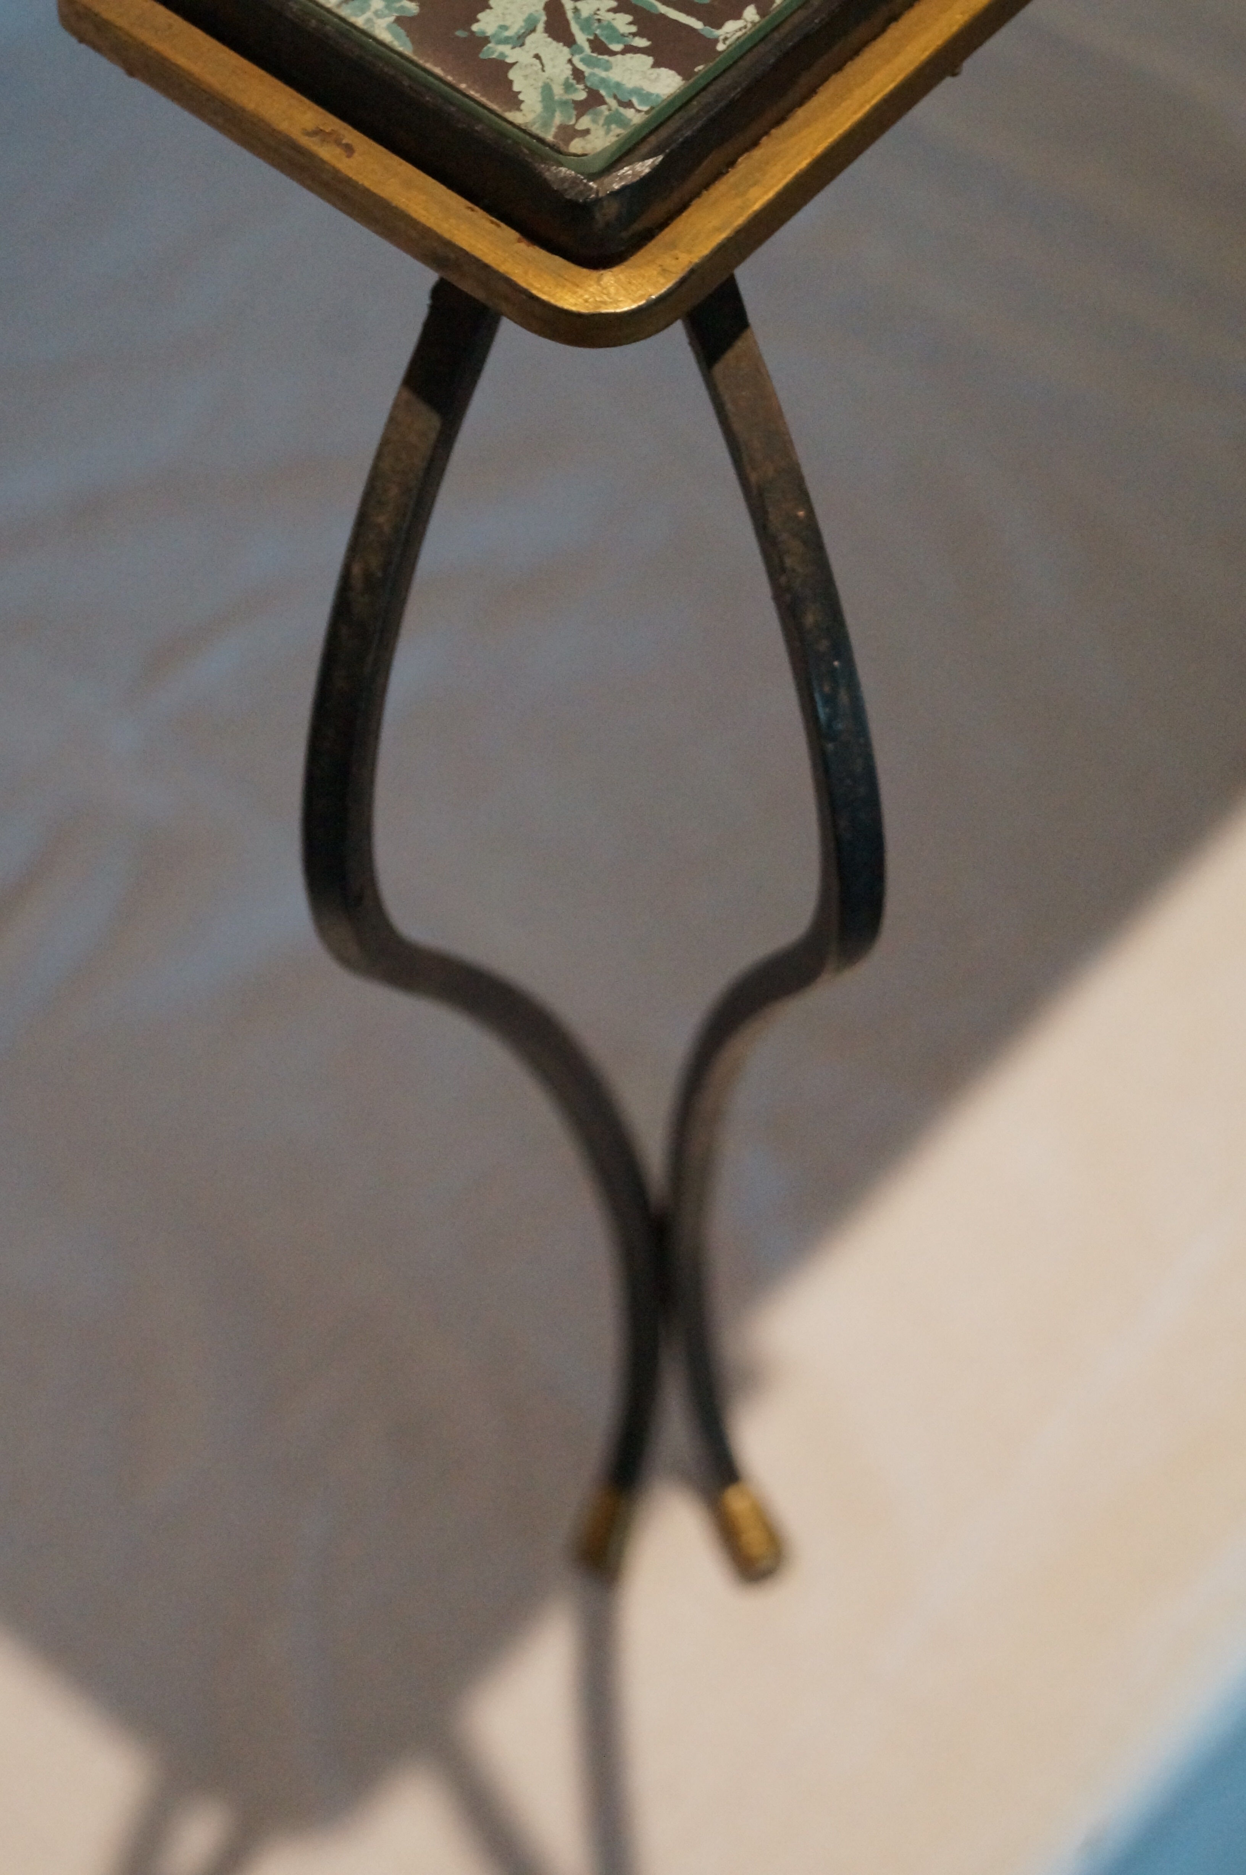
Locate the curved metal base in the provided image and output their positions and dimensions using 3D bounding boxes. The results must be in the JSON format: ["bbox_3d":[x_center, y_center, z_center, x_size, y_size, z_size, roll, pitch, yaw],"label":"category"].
[{"bbox_3d":[-0.001,0.031,0.749,0.083,0.430,0.085,-5,57,0],"label":"curved metal base"}]

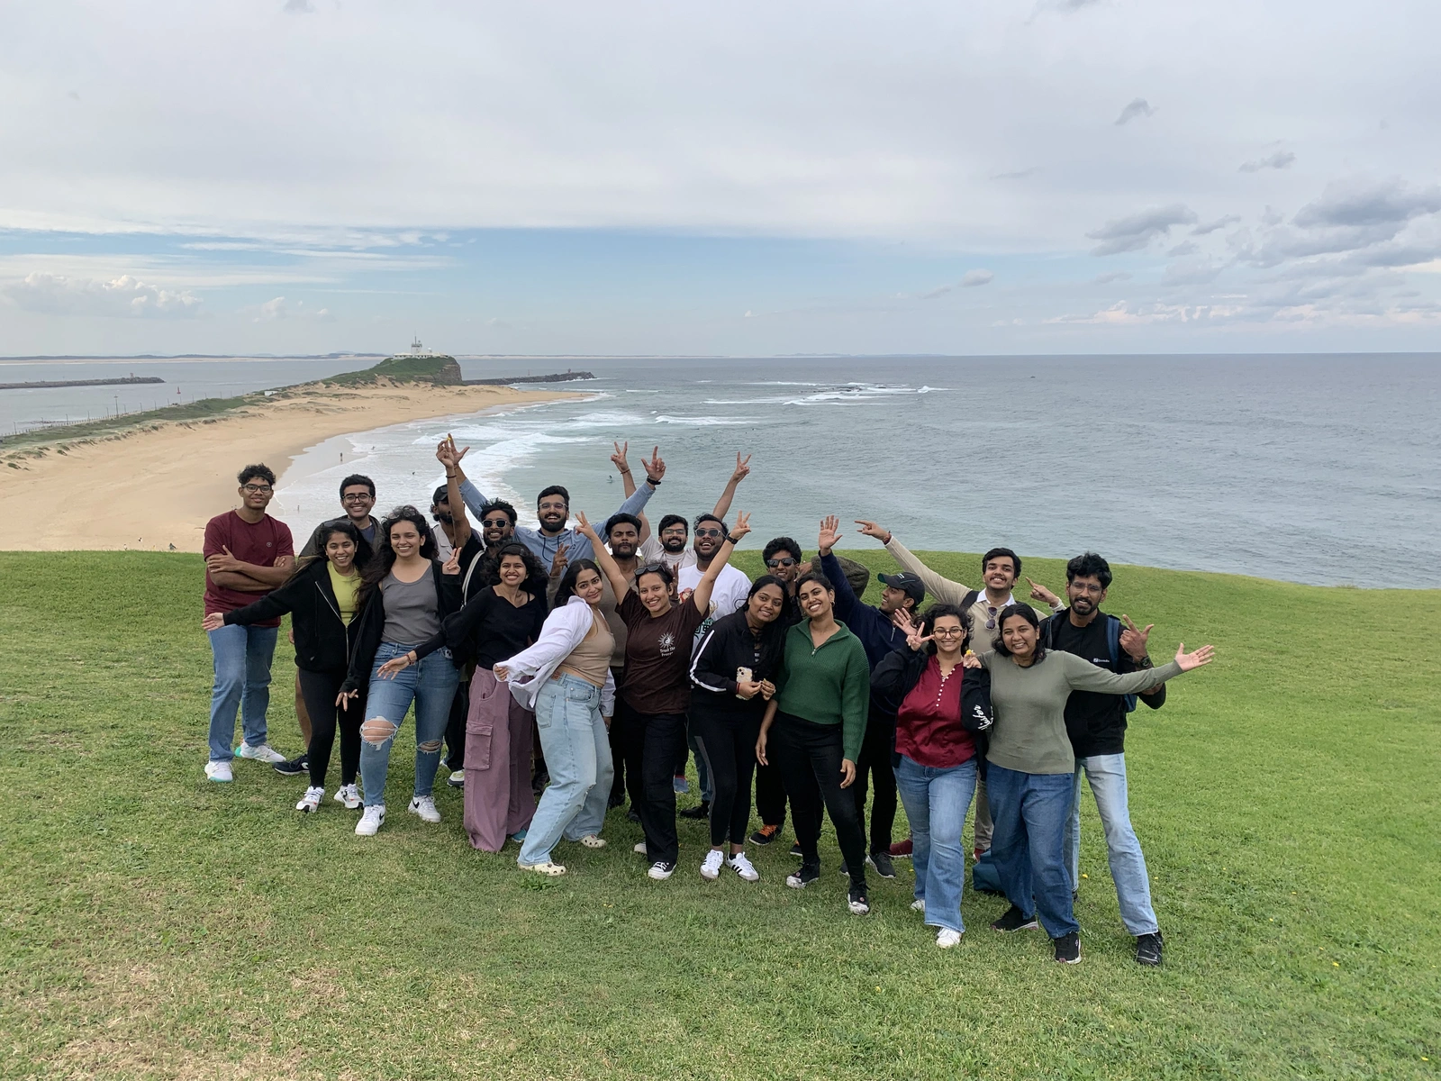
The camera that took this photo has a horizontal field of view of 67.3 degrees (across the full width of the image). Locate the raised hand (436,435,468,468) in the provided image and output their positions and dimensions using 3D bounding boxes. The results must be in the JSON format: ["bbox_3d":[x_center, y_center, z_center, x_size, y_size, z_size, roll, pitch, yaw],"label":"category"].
[{"bbox_3d":[-1.386,-0.460,5.600,0.160,0.170,0.090,-5,10,-8],"label":"raised hand"}]

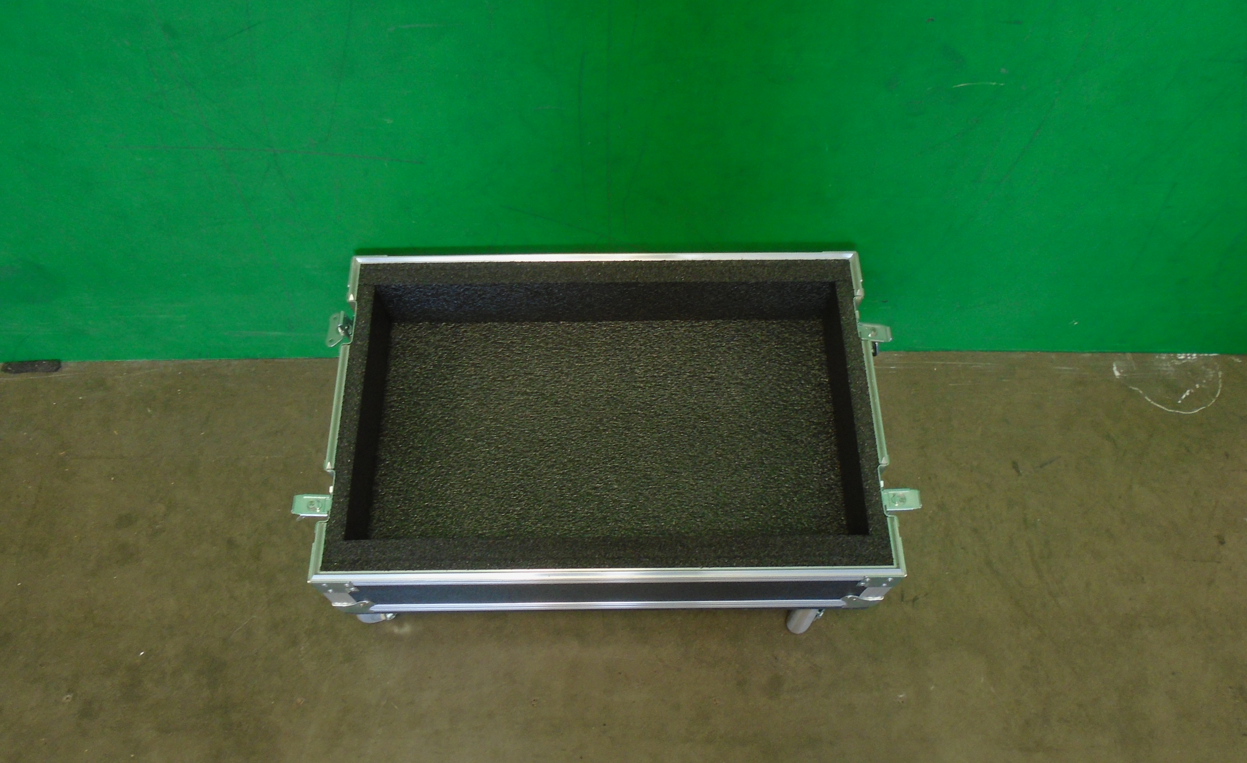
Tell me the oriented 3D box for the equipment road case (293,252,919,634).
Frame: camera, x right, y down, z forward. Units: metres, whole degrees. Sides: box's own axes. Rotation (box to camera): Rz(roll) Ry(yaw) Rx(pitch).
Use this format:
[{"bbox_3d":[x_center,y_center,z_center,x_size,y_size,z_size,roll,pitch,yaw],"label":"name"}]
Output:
[{"bbox_3d":[-0.022,0.109,1.433,0.793,0.354,0.488,-1,63,0],"label":"equipment road case"}]

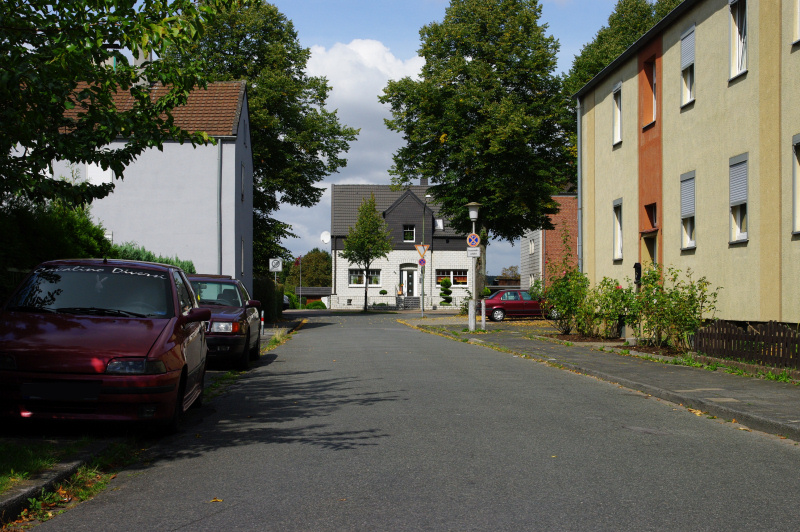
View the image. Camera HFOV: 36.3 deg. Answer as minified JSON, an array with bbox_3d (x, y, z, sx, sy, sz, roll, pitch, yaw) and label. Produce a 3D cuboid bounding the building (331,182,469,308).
[{"bbox_3d":[0.250,-1.480,96.200,11.300,9.800,9.500,0,-2,-4],"label":"building"}]

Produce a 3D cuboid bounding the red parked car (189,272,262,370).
[{"bbox_3d":[-3.170,0.890,19.600,1.700,1.420,4.390,0,-2,-3],"label":"red parked car"}]

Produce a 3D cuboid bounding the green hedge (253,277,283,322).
[{"bbox_3d":[-6.300,1.640,57.300,1.500,1.870,10.500,0,-2,-3],"label":"green hedge"}]

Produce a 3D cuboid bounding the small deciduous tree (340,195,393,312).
[{"bbox_3d":[-2.340,-0.990,86.500,3.900,8.450,3.800,0,-2,0],"label":"small deciduous tree"}]

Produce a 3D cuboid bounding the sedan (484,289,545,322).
[{"bbox_3d":[5.450,1.780,55.500,4.260,1.410,1.680,0,-2,-9],"label":"sedan"}]

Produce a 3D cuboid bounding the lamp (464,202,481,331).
[{"bbox_3d":[2.350,0.035,39.150,0.540,4.130,0.540,0,-2,0],"label":"lamp"}]

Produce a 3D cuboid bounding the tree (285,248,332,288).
[{"bbox_3d":[-9.300,1.400,134.000,6.800,6.800,6.600,0,-2,0],"label":"tree"}]

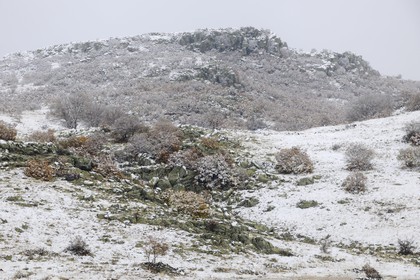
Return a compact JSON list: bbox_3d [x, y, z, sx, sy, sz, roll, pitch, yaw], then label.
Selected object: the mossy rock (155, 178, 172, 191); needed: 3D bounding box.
[{"bbox_3d":[-2.648,2.534,93.000,0.994,0.670,0.795,0,-1,0],"label":"mossy rock"}]

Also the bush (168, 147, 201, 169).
[{"bbox_3d":[-1.545,1.104,103.000,2.080,1.496,1.830,0,-1,0],"label":"bush"}]

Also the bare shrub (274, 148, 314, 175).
[{"bbox_3d":[4.779,1.173,93.473,2.097,1.545,1.887,0,-2,0],"label":"bare shrub"}]

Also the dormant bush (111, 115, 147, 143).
[{"bbox_3d":[-5.915,-0.845,120.000,2.708,2.016,2.383,0,-1,0],"label":"dormant bush"}]

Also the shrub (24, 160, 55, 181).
[{"bbox_3d":[-9.434,1.688,90.367,1.602,1.068,1.442,0,-2,0],"label":"shrub"}]

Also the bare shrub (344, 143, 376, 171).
[{"bbox_3d":[8.738,0.964,95.457,1.693,1.580,1.523,0,-2,0],"label":"bare shrub"}]

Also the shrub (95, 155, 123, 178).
[{"bbox_3d":[-6.277,1.639,101.000,1.680,1.455,1.478,0,-1,0],"label":"shrub"}]

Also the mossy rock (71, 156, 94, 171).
[{"bbox_3d":[-7.440,1.371,95.305,1.354,0.749,1.016,0,-2,0],"label":"mossy rock"}]

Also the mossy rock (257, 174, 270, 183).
[{"bbox_3d":[2.920,2.102,89.152,0.740,0.401,0.555,0,-2,0],"label":"mossy rock"}]

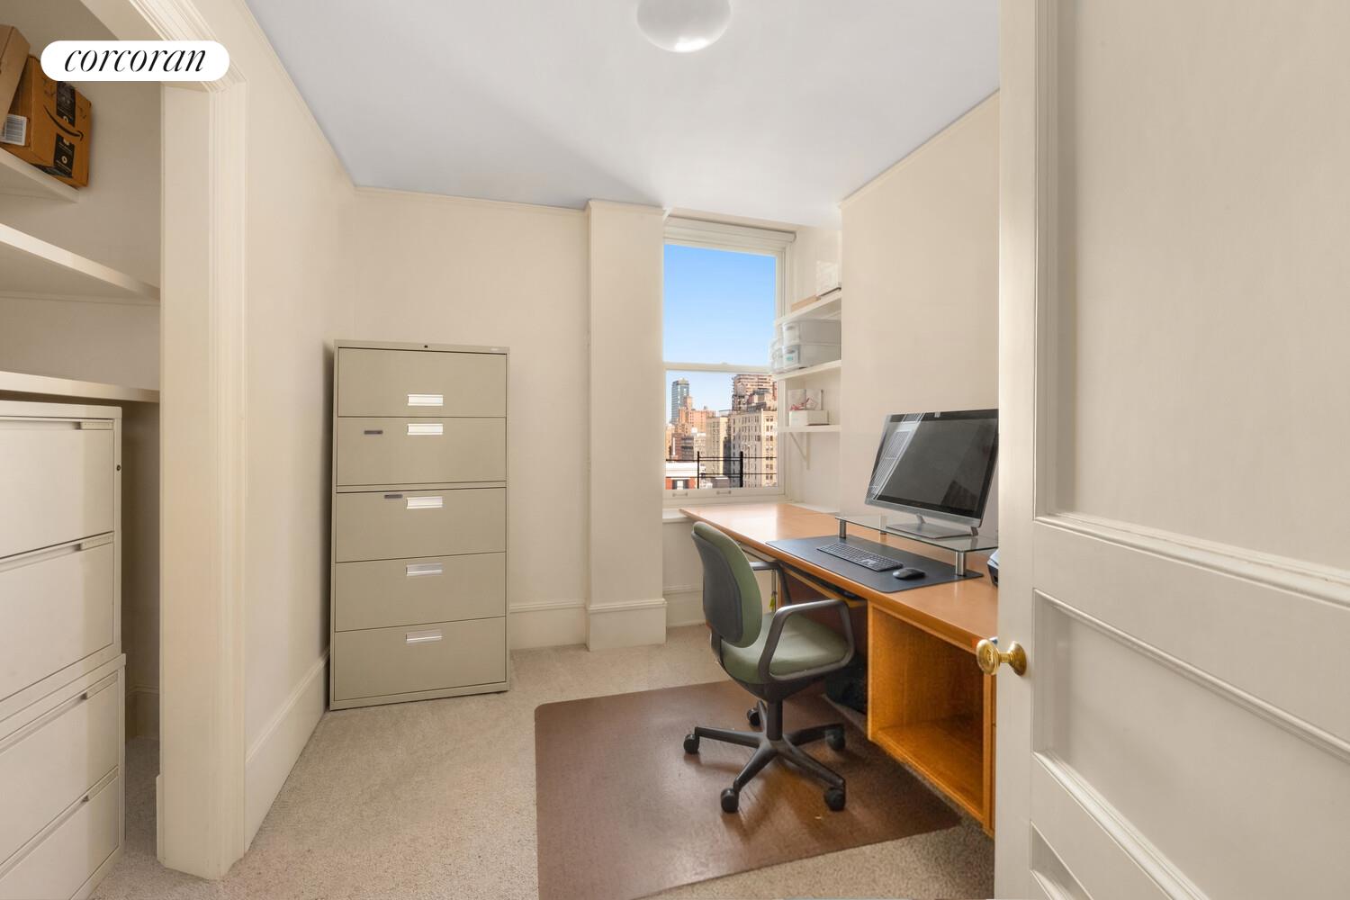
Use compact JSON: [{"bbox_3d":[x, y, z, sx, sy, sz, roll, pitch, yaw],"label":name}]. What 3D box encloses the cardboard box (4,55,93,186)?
[{"bbox_3d":[-2.450,-1.210,1.945,0.285,0.345,0.280,0,1,-17],"label":"cardboard box"}]

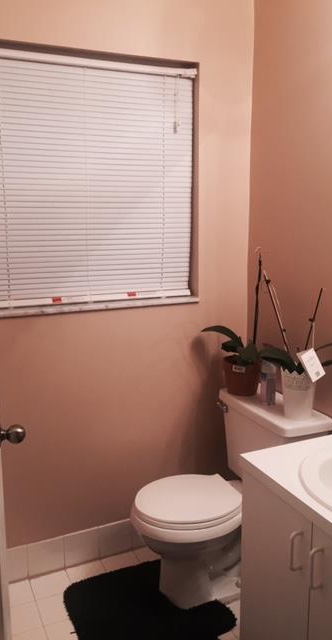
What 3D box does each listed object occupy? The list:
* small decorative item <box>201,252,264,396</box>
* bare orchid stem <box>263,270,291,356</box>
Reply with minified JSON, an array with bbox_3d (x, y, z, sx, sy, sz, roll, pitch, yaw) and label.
[{"bbox_3d":[0.279,0.026,2.209,0.275,0.577,0.210,-5,12,-23],"label":"small decorative item"},{"bbox_3d":[0.410,-0.024,1.980,0.128,0.311,0.040,7,13,34],"label":"bare orchid stem"}]

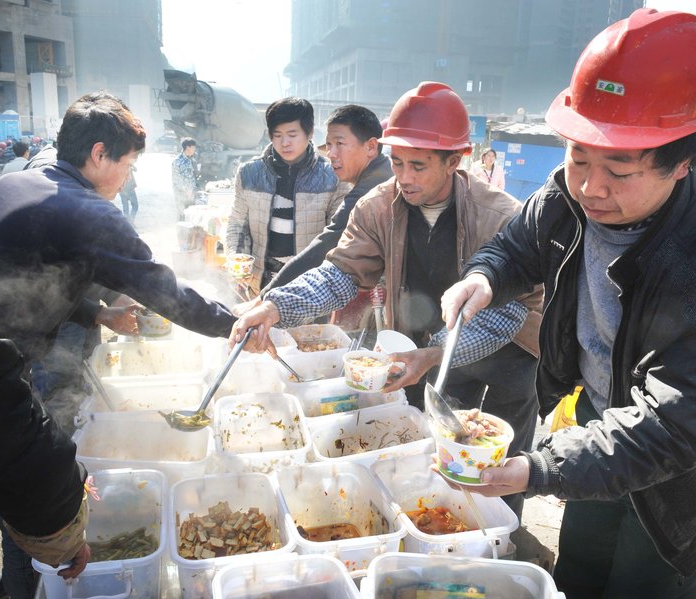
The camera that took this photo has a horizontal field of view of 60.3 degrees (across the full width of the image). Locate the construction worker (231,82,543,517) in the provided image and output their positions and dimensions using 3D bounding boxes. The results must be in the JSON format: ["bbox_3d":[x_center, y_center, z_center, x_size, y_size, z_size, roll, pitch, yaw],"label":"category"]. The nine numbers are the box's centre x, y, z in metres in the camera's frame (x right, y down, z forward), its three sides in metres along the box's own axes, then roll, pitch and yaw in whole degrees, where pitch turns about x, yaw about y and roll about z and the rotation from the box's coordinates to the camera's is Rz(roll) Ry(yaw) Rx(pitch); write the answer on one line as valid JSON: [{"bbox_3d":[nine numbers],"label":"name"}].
[{"bbox_3d":[0.170,0.300,1.670,0.640,1.680,0.760,11,17,32],"label":"construction worker"}]

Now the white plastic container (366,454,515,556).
[{"bbox_3d":[0.222,0.554,1.459,0.260,0.210,0.325,-3,15,-15],"label":"white plastic container"}]

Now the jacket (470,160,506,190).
[{"bbox_3d":[1.660,-1.300,7.050,0.480,0.640,0.290,6,15,16],"label":"jacket"}]

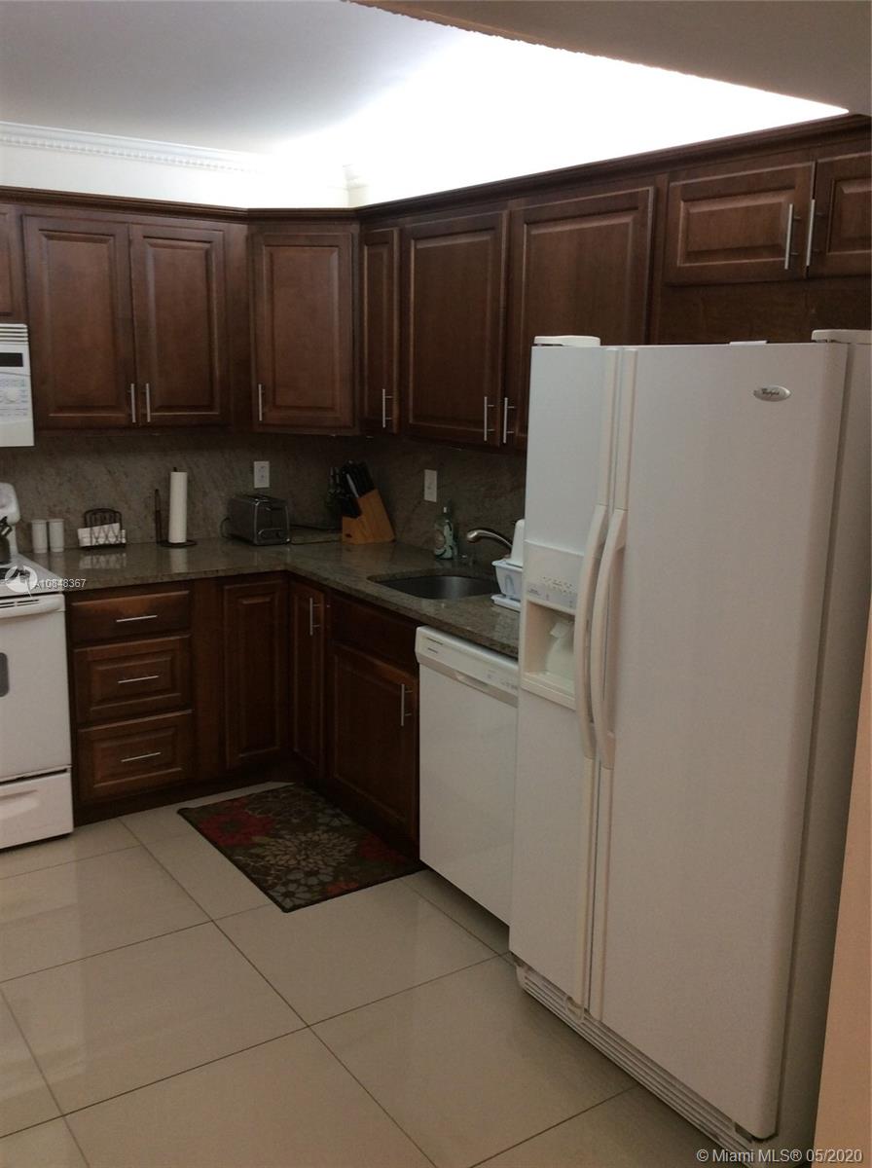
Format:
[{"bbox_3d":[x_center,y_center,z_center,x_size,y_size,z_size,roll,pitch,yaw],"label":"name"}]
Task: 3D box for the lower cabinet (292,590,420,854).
[{"bbox_3d":[-0.053,0.404,3.908,0.582,0.822,0.884,-7,15,-34],"label":"lower cabinet"}]

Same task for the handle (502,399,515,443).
[{"bbox_3d":[0.222,-0.493,3.256,0.038,0.136,0.012,-7,15,-34],"label":"handle"}]

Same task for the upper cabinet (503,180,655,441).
[{"bbox_3d":[0.506,-0.727,3.109,0.316,0.728,0.598,-7,15,-34],"label":"upper cabinet"}]

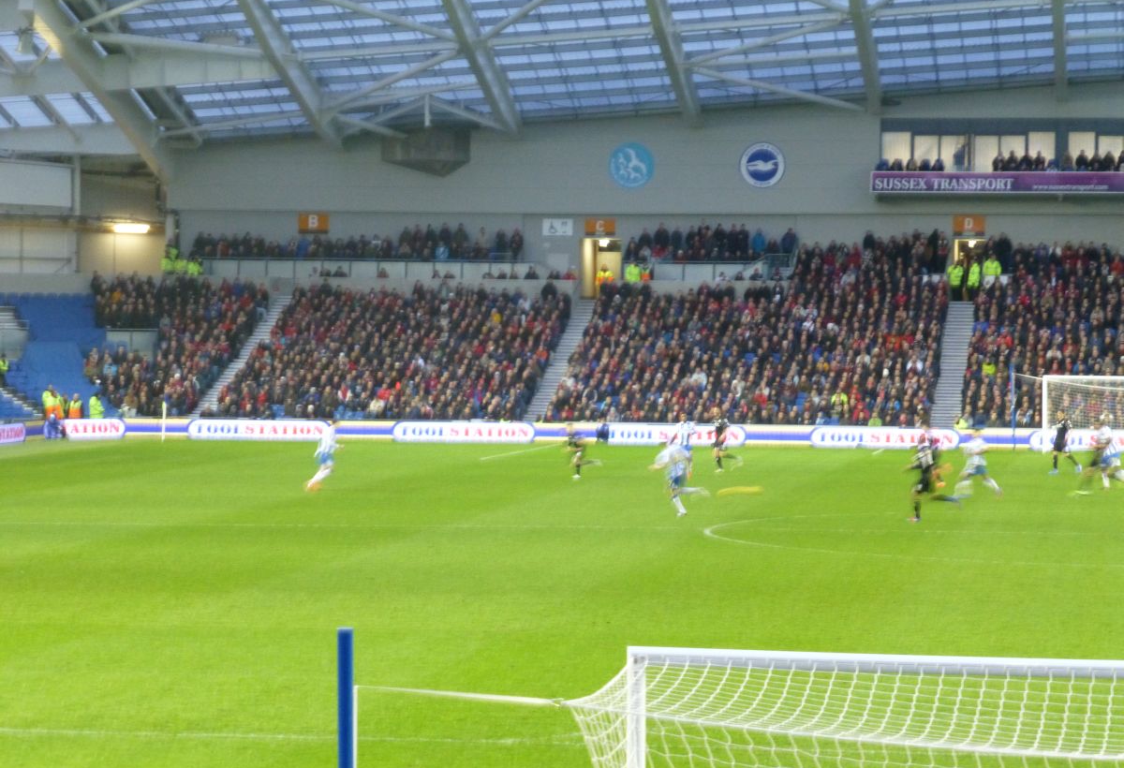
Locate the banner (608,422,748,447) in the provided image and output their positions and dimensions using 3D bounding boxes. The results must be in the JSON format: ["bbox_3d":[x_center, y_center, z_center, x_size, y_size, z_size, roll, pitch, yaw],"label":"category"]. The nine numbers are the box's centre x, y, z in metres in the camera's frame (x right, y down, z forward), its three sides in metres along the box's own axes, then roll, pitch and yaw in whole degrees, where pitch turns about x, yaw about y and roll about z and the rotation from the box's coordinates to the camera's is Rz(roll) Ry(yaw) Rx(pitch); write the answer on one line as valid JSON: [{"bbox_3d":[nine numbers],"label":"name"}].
[{"bbox_3d":[3.953,1.763,131.338,5.150,0.800,0.150,1,1,9],"label":"banner"}]

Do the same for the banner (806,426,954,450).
[{"bbox_3d":[11.238,1.878,130.237,5.200,0.800,0.150,1,1,9],"label":"banner"}]

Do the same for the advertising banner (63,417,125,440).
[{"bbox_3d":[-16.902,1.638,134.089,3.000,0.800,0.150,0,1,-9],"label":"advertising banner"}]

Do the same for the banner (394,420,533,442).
[{"bbox_3d":[-3.489,1.678,132.464,5.200,0.800,0.150,1,1,9],"label":"banner"}]

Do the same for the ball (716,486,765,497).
[{"bbox_3d":[4.217,2.548,88.715,0.220,0.220,0.220,1,1,9],"label":"ball"}]

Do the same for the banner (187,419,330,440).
[{"bbox_3d":[-10.822,1.632,133.573,5.200,0.800,0.150,1,1,9],"label":"banner"}]

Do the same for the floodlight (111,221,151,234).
[{"bbox_3d":[-17.826,-6.445,154.319,1.500,0.480,0.350,1,1,9],"label":"floodlight"}]

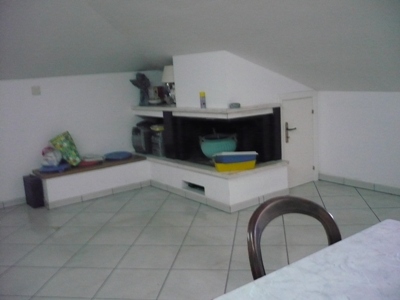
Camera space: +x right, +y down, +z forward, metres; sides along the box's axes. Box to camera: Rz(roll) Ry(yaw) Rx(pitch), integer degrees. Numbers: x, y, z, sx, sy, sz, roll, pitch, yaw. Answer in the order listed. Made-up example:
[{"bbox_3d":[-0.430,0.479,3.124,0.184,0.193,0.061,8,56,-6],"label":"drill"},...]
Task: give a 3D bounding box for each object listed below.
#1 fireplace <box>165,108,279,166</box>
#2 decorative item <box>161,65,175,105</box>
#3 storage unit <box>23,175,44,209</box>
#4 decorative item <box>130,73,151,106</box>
[{"bbox_3d":[0.229,-0.195,4.853,0.787,0.611,1.264,-11,13,-35],"label":"fireplace"},{"bbox_3d":[-0.386,-0.843,5.257,0.241,0.507,0.241,-4,10,1],"label":"decorative item"},{"bbox_3d":[-1.971,0.480,4.783,0.125,0.344,0.305,-11,13,-35],"label":"storage unit"},{"bbox_3d":[-0.825,-0.819,5.472,0.267,0.443,0.181,-5,10,-8],"label":"decorative item"}]

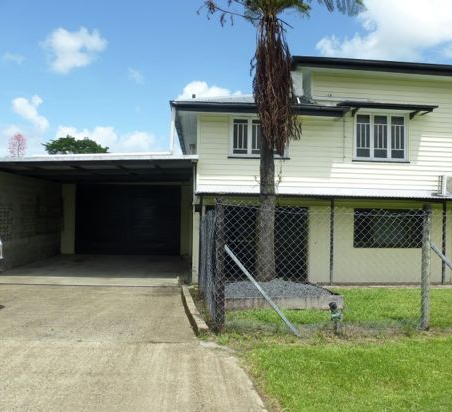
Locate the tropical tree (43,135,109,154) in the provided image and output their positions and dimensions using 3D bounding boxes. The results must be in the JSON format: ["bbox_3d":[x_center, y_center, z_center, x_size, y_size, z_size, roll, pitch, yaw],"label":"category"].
[{"bbox_3d":[-13.700,-2.400,35.000,7.000,8.400,6.600,0,-1,0],"label":"tropical tree"}]

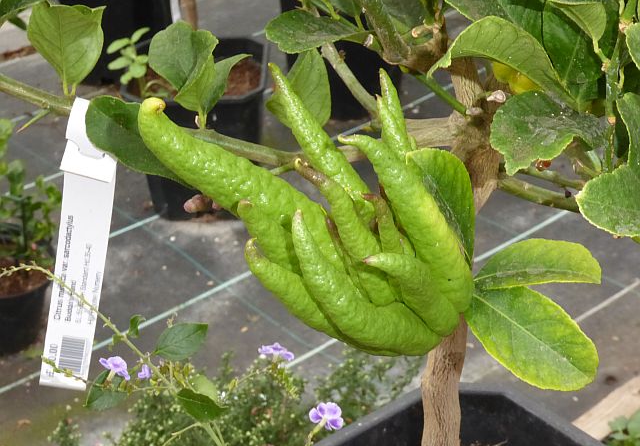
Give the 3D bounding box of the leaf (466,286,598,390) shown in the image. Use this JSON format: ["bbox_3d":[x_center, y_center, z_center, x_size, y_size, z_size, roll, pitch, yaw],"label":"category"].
[{"bbox_3d":[0.115,0.062,0.840,0.092,0.014,0.045,34,71,10],"label":"leaf"}]

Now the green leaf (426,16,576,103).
[{"bbox_3d":[0.092,-0.082,0.780,0.078,0.040,0.026,10,6,-1],"label":"green leaf"}]

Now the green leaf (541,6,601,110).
[{"bbox_3d":[0.129,-0.085,0.800,0.035,0.060,0.016,11,-10,8],"label":"green leaf"}]

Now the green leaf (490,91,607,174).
[{"bbox_3d":[0.116,-0.046,0.785,0.064,0.022,0.044,19,61,18],"label":"green leaf"}]

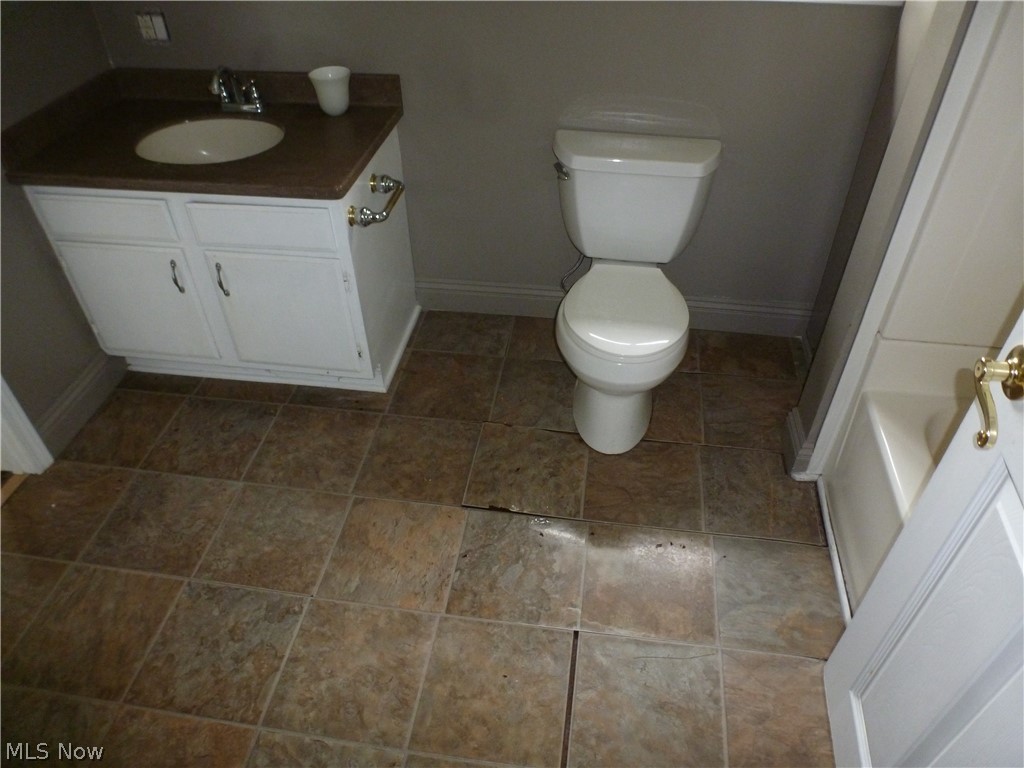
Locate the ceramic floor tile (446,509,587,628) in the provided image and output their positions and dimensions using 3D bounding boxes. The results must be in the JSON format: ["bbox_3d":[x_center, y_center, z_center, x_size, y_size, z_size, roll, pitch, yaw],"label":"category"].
[{"bbox_3d":[0.021,0.462,1.791,0.318,0.012,0.312,5,42,7],"label":"ceramic floor tile"}]

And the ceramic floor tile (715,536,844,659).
[{"bbox_3d":[0.639,0.513,1.725,0.292,0.012,0.308,5,42,7],"label":"ceramic floor tile"}]

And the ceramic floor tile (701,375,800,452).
[{"bbox_3d":[0.765,0.091,2.253,0.323,0.010,0.323,5,41,6],"label":"ceramic floor tile"}]

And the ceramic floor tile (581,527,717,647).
[{"bbox_3d":[0.346,0.496,1.791,0.323,0.010,0.323,5,41,6],"label":"ceramic floor tile"}]

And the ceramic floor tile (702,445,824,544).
[{"bbox_3d":[0.709,0.309,2.032,0.318,0.010,0.335,5,42,8],"label":"ceramic floor tile"}]

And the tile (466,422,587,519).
[{"bbox_3d":[0.052,0.253,2.118,0.335,0.010,0.335,5,42,8],"label":"tile"}]

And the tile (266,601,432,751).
[{"bbox_3d":[-0.363,0.664,1.663,0.335,0.010,0.335,5,42,8],"label":"tile"}]

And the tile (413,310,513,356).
[{"bbox_3d":[-0.182,-0.185,2.627,0.335,0.010,0.250,5,42,8],"label":"tile"}]

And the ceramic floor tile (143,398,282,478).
[{"bbox_3d":[-0.894,0.163,2.138,0.316,0.012,0.314,5,42,7],"label":"ceramic floor tile"}]

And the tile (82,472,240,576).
[{"bbox_3d":[-0.936,0.370,1.908,0.318,0.012,0.312,5,42,7],"label":"tile"}]

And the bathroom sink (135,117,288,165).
[{"bbox_3d":[-0.837,-0.627,2.027,0.395,0.145,0.305,5,42,7],"label":"bathroom sink"}]

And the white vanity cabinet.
[{"bbox_3d":[-0.850,-0.424,2.320,0.913,0.689,0.544,5,41,6],"label":"white vanity cabinet"}]

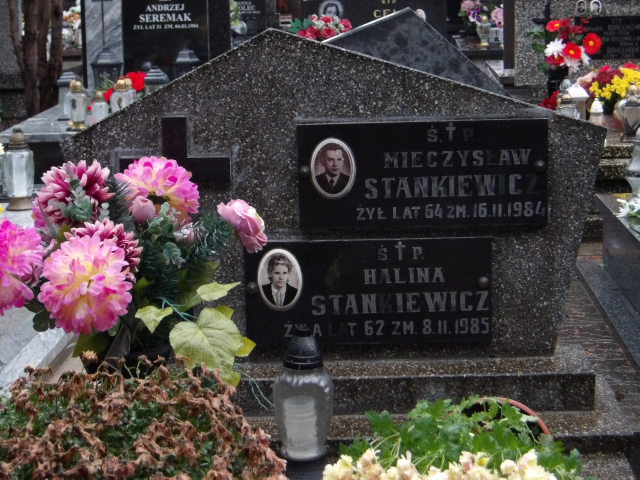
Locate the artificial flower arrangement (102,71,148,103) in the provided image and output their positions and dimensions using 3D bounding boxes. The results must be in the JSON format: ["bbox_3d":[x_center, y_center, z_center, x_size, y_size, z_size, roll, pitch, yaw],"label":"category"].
[{"bbox_3d":[-1.052,-0.814,8.700,0.260,0.210,0.220,-1,11,3],"label":"artificial flower arrangement"}]

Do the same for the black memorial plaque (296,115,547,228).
[{"bbox_3d":[0.224,-0.142,3.512,0.542,0.232,0.025,-1,11,3],"label":"black memorial plaque"}]

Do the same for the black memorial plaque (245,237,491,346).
[{"bbox_3d":[0.107,0.114,3.568,0.545,0.235,0.025,-1,11,3],"label":"black memorial plaque"}]

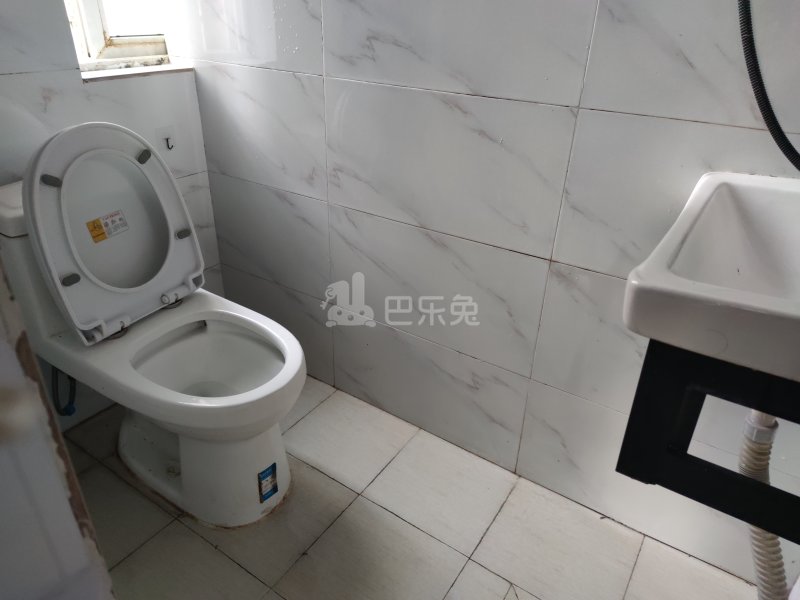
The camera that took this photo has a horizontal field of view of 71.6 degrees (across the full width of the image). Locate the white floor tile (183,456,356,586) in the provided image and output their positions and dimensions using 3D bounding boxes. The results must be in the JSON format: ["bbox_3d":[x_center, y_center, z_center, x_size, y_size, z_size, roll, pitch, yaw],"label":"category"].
[{"bbox_3d":[-0.309,0.496,1.322,0.304,0.012,0.298,19,33,28],"label":"white floor tile"}]

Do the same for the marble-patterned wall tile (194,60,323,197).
[{"bbox_3d":[-0.369,-0.453,1.475,0.462,0.304,0.012,19,33,28],"label":"marble-patterned wall tile"}]

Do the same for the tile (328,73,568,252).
[{"bbox_3d":[0.073,-0.302,1.223,0.600,0.304,0.012,19,33,28],"label":"tile"}]

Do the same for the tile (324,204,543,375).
[{"bbox_3d":[0.063,-0.036,1.362,0.599,0.300,0.012,19,33,28],"label":"tile"}]

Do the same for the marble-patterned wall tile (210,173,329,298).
[{"bbox_3d":[-0.378,-0.189,1.615,0.461,0.300,0.012,19,33,28],"label":"marble-patterned wall tile"}]

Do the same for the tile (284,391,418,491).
[{"bbox_3d":[-0.146,0.383,1.540,0.304,0.012,0.293,19,33,28],"label":"tile"}]

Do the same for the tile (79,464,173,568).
[{"bbox_3d":[-0.727,0.523,1.245,0.304,0.012,0.300,19,33,28],"label":"tile"}]

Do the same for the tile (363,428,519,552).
[{"bbox_3d":[0.107,0.469,1.396,0.304,0.012,0.293,19,33,28],"label":"tile"}]

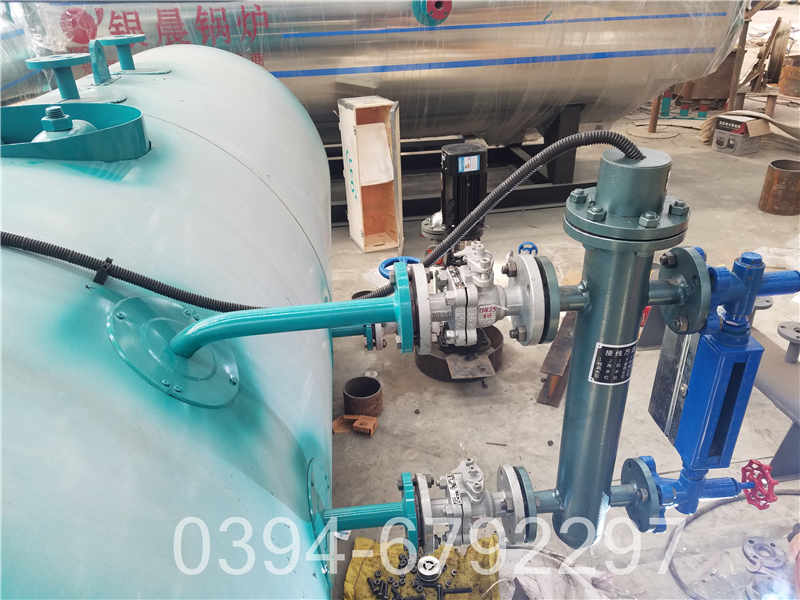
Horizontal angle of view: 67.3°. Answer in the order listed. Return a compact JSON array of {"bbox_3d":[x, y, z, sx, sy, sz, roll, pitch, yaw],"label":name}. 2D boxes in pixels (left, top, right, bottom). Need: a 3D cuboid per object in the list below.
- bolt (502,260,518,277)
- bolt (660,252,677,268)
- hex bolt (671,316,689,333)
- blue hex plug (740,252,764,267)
[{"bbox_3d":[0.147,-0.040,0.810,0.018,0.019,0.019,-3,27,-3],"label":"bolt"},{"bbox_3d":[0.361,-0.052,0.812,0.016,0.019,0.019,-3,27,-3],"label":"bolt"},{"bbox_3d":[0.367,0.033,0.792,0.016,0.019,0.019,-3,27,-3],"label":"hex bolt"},{"bbox_3d":[0.463,-0.054,0.790,0.025,0.012,0.025,-3,27,-3],"label":"blue hex plug"}]

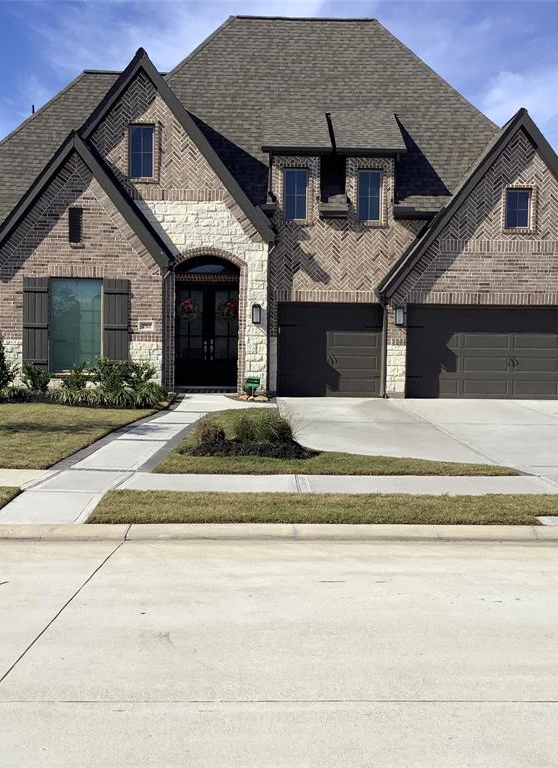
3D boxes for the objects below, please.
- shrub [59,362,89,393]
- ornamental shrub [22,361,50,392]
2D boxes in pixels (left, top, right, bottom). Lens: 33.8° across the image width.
[{"bbox_3d":[-4.330,-0.116,19.418,0.632,0.678,0.613,1,2,-1],"label":"shrub"},{"bbox_3d":[-5.130,-0.137,19.398,0.631,0.720,0.612,1,2,-1],"label":"ornamental shrub"}]

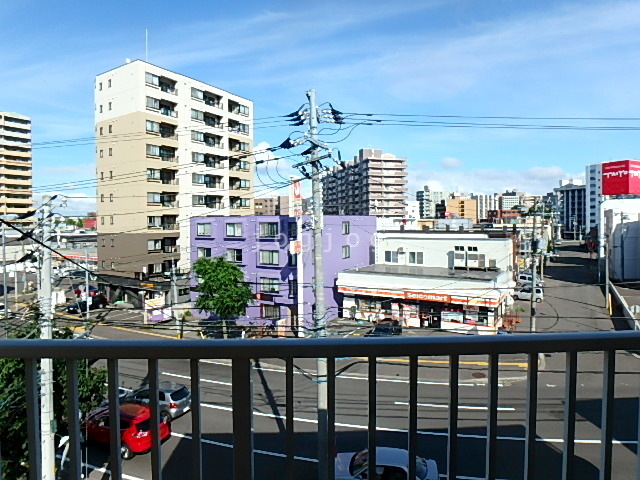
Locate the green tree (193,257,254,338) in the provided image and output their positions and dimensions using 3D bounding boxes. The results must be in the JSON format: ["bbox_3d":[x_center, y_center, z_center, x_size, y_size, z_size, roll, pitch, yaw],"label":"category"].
[{"bbox_3d":[-7.490,4.870,29.900,4.800,7.200,4.800,0,2,0],"label":"green tree"}]

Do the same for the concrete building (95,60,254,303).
[{"bbox_3d":[-19.709,-7.197,56.083,9.491,28.414,19.523,2,4,33],"label":"concrete building"}]

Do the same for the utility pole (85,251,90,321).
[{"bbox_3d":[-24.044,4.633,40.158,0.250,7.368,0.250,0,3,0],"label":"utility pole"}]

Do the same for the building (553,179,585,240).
[{"bbox_3d":[124.699,-14.442,193.623,15.500,28.143,14.000,1,3,32],"label":"building"}]

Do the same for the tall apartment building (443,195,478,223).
[{"bbox_3d":[101.734,-17.295,278.076,21.000,25.566,12.000,1,3,25],"label":"tall apartment building"}]

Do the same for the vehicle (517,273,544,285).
[{"bbox_3d":[31.756,6.202,58.565,3.600,1.700,1.550,1,3,32],"label":"vehicle"}]

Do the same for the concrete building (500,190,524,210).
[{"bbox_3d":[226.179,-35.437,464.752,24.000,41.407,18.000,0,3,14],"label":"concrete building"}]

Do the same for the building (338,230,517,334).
[{"bbox_3d":[13.860,3.250,45.640,15.110,9.000,22.000,1,2,29],"label":"building"}]

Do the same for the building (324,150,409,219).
[{"bbox_3d":[16.882,-17.045,171.240,15.000,36.337,62.000,-1,3,-14],"label":"building"}]

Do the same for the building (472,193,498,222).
[{"bbox_3d":[142.701,-23.598,336.205,17.340,33.322,14.000,0,3,0],"label":"building"}]

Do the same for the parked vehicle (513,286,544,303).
[{"bbox_3d":[26.024,6.838,48.491,3.520,1.520,1.500,1,3,32],"label":"parked vehicle"}]

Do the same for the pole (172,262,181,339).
[{"bbox_3d":[-11.572,4.872,31.294,0.280,6.304,0.280,-2,3,0],"label":"pole"}]

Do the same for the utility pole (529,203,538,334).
[{"bbox_3d":[17.725,2.391,32.163,0.360,11.363,0.360,-1,3,0],"label":"utility pole"}]

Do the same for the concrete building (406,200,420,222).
[{"bbox_3d":[48.297,-10.485,207.727,8.500,19.698,10.000,0,3,6],"label":"concrete building"}]

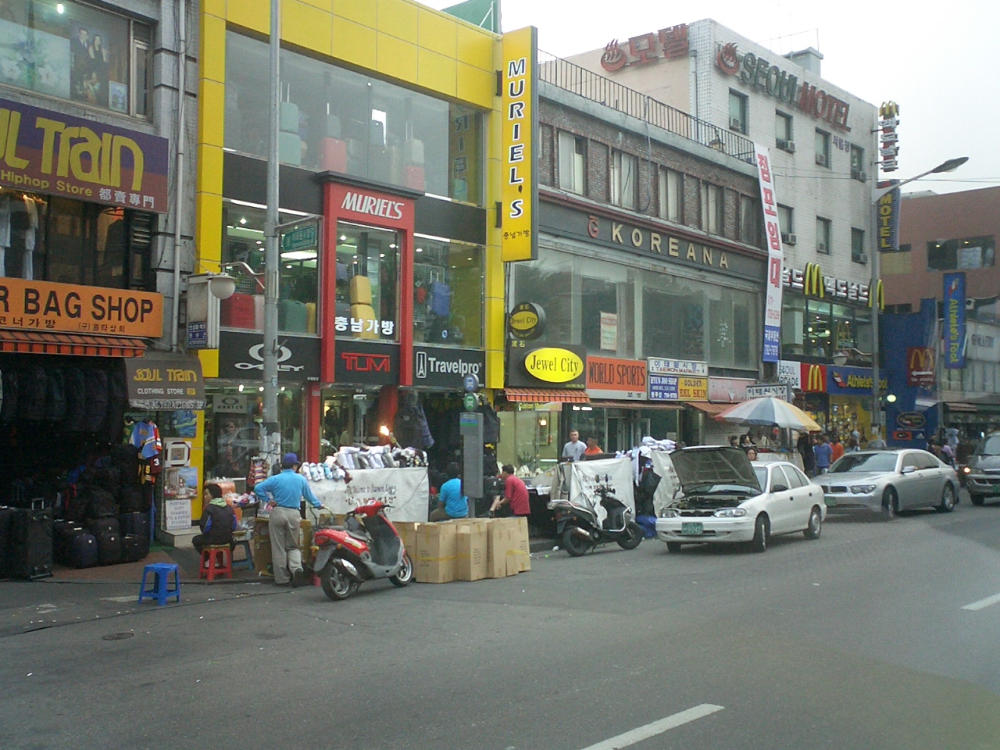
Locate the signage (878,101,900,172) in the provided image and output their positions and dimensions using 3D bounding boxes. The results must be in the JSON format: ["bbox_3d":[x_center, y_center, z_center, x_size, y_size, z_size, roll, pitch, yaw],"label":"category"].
[{"bbox_3d":[12.700,-7.756,34.800,0.600,2.320,0.300,-2,-3,43],"label":"signage"}]

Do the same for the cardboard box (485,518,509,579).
[{"bbox_3d":[-0.098,2.299,14.327,0.320,0.790,0.290,-2,-3,42],"label":"cardboard box"}]

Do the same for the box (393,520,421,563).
[{"bbox_3d":[-1.160,2.359,14.500,0.400,0.770,0.370,-1,-3,37],"label":"box"}]

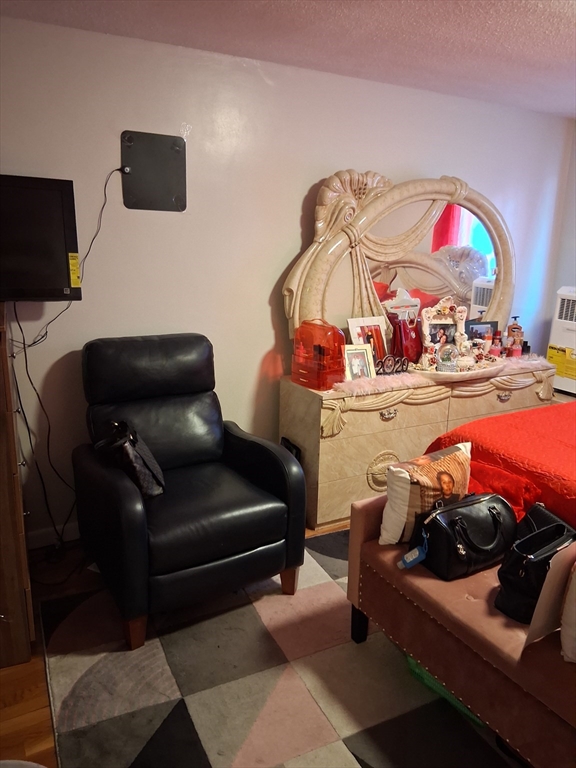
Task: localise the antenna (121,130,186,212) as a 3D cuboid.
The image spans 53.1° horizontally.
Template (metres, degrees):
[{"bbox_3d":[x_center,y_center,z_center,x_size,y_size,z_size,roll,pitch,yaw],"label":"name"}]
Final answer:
[{"bbox_3d":[-0.611,-0.975,2.665,0.299,0.334,0.010,-6,16,-28],"label":"antenna"}]

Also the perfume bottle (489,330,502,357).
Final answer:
[{"bbox_3d":[1.357,-0.265,3.771,0.078,0.168,0.066,-6,16,-28],"label":"perfume bottle"}]

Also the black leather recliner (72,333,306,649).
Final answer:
[{"bbox_3d":[-0.465,0.359,2.528,0.765,1.045,0.875,-7,17,-30],"label":"black leather recliner"}]

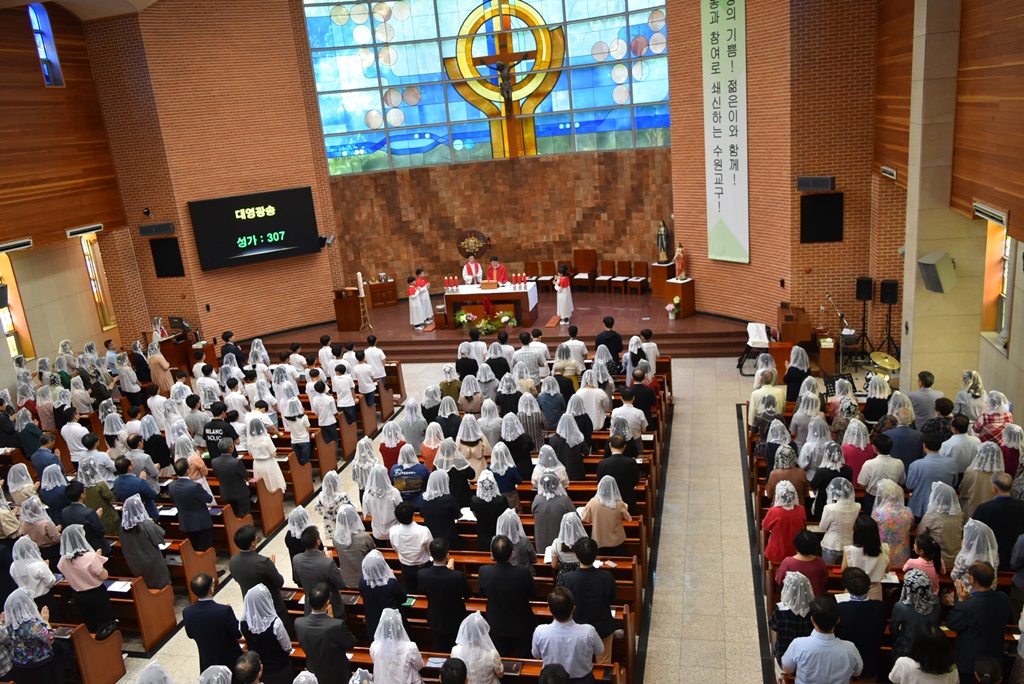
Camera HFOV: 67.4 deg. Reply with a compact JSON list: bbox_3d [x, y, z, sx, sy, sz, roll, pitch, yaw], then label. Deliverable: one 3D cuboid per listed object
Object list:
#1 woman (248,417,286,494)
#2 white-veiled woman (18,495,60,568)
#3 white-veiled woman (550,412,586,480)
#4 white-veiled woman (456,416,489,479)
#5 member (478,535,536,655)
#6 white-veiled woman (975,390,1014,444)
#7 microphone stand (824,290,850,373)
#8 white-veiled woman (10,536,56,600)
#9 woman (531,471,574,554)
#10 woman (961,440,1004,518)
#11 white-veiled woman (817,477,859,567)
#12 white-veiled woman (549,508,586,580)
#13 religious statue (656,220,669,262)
[{"bbox_3d":[-3.658,1.868,11.439,0.450,1.580,0.360,-2,17,15],"label":"woman"},{"bbox_3d":[-5.945,2.680,9.912,0.470,1.544,0.420,0,16,19],"label":"white-veiled woman"},{"bbox_3d":[0.784,1.695,10.474,0.450,1.570,0.360,-2,17,15],"label":"white-veiled woman"},{"bbox_3d":[-0.530,1.824,11.163,0.460,1.613,0.380,-3,15,10],"label":"white-veiled woman"},{"bbox_3d":[0.025,2.650,7.454,0.550,1.741,0.400,-2,16,15],"label":"member"},{"bbox_3d":[6.106,1.353,9.767,0.470,1.565,0.380,-2,17,12],"label":"white-veiled woman"},{"bbox_3d":[6.239,-0.147,14.637,0.530,1.690,0.420,-2,17,15],"label":"microphone stand"},{"bbox_3d":[-5.442,2.918,8.919,0.470,1.506,0.420,0,16,19],"label":"white-veiled woman"},{"bbox_3d":[0.539,2.235,9.072,0.490,1.603,0.420,-2,16,15],"label":"woman"},{"bbox_3d":[5.046,1.801,8.232,0.490,1.595,0.380,-2,16,15],"label":"woman"},{"bbox_3d":[3.396,2.133,8.035,0.450,1.575,0.360,-2,17,12],"label":"white-veiled woman"},{"bbox_3d":[0.663,2.526,8.229,0.460,1.547,0.380,-3,15,11],"label":"white-veiled woman"},{"bbox_3d":[4.155,-2.723,21.139,0.330,1.157,0.360,-17,19,-36],"label":"religious statue"}]

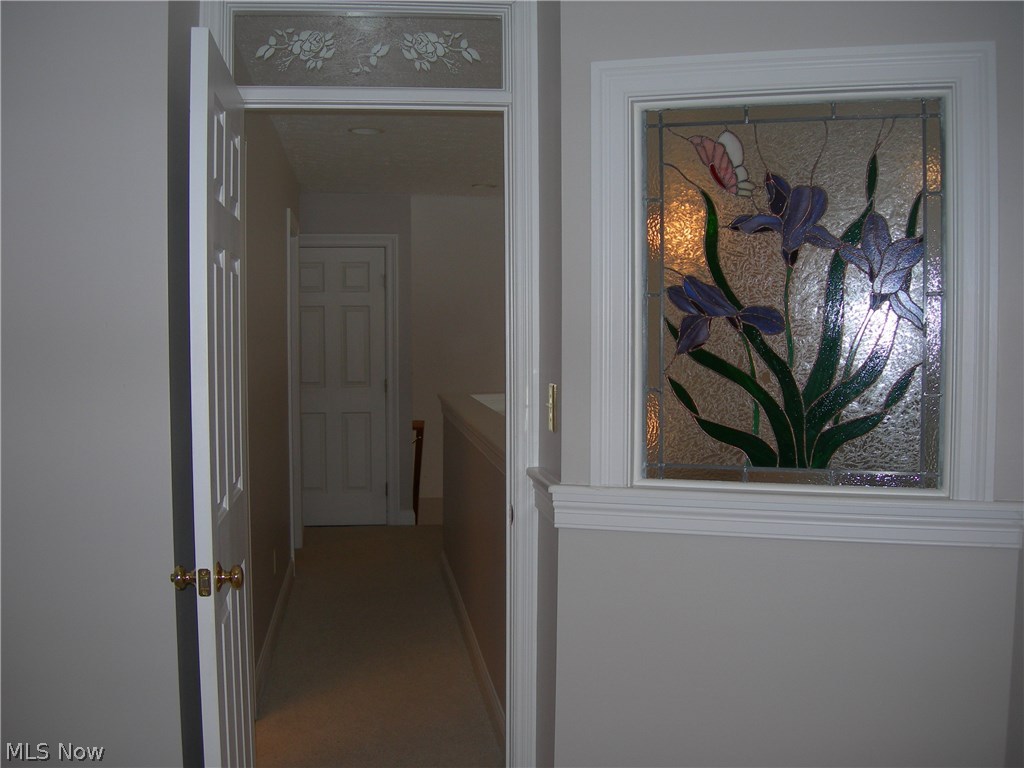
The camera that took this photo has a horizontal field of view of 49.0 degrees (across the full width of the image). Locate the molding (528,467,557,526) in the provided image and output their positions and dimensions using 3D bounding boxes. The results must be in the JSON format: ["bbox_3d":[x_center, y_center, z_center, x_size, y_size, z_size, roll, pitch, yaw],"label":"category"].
[{"bbox_3d":[0.082,0.295,2.903,0.036,0.119,0.360,0,3,-8],"label":"molding"}]

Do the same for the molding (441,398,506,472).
[{"bbox_3d":[-0.123,0.199,4.952,0.177,0.110,3.420,0,3,-8],"label":"molding"}]

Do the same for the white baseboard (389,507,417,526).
[{"bbox_3d":[-0.805,0.987,8.221,0.196,0.120,0.020,0,3,-8],"label":"white baseboard"}]

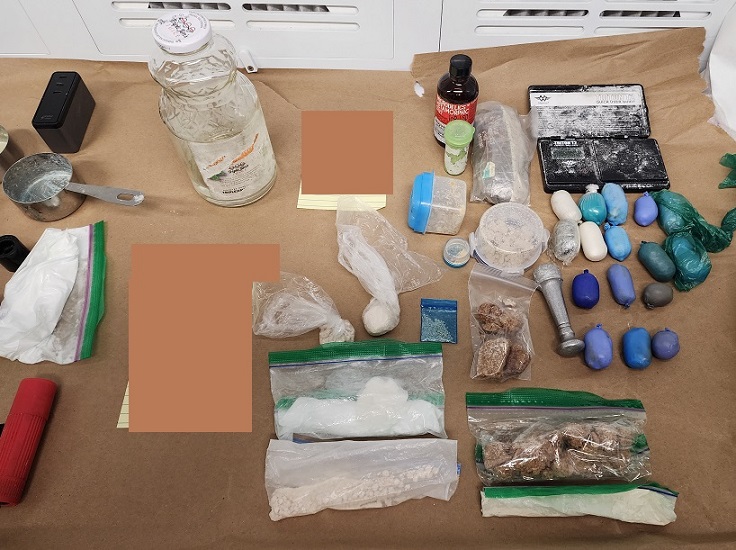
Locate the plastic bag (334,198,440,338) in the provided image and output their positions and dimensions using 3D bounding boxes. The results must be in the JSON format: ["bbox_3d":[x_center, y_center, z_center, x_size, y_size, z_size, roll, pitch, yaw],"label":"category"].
[{"bbox_3d":[0.019,-0.026,0.522,0.104,0.034,0.185,-11,58,-5],"label":"plastic bag"}]

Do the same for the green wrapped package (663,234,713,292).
[{"bbox_3d":[0.335,-0.015,0.510,0.045,0.028,0.070,9,59,7],"label":"green wrapped package"}]

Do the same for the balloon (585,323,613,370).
[{"bbox_3d":[0.225,0.070,0.476,0.024,0.023,0.045,13,59,10],"label":"balloon"}]

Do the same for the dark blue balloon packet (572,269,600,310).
[{"bbox_3d":[0.221,0.015,0.495,0.025,0.025,0.044,10,59,8],"label":"dark blue balloon packet"}]

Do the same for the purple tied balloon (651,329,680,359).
[{"bbox_3d":[0.282,0.066,0.461,0.025,0.025,0.031,15,60,11],"label":"purple tied balloon"}]

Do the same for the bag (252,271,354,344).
[{"bbox_3d":[-0.067,0.029,0.493,0.117,0.028,0.078,7,58,6],"label":"bag"}]

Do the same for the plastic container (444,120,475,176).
[{"bbox_3d":[0.110,-0.155,0.602,0.035,0.061,0.035,-4,57,0],"label":"plastic container"}]

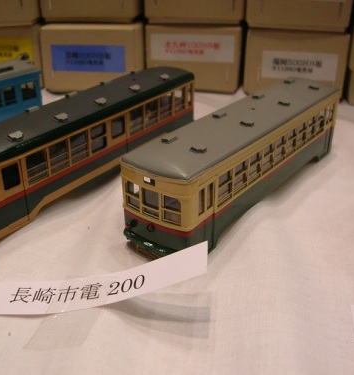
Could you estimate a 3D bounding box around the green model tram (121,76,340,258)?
[{"bbox_3d":[0.030,-0.016,0.215,0.029,0.039,0.133,20,33,33],"label":"green model tram"}]

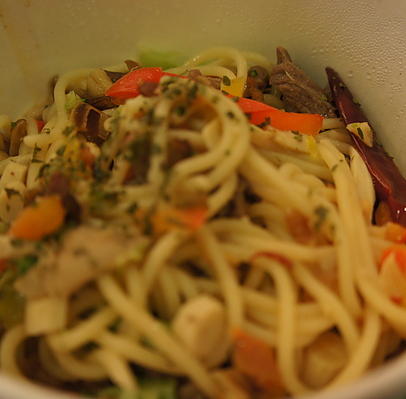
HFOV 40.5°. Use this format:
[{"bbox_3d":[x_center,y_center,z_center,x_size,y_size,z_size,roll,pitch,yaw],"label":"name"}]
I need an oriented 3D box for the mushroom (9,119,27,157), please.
[{"bbox_3d":[-0.052,-0.018,0.156,0.005,0.009,0.006,0,50,0],"label":"mushroom"}]

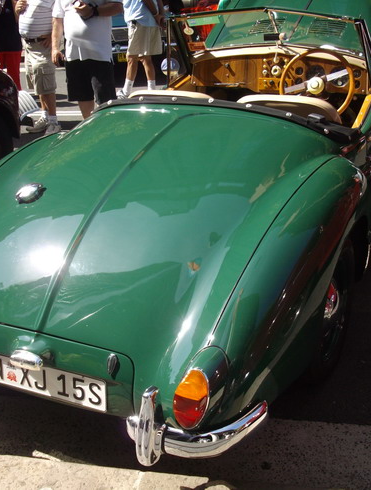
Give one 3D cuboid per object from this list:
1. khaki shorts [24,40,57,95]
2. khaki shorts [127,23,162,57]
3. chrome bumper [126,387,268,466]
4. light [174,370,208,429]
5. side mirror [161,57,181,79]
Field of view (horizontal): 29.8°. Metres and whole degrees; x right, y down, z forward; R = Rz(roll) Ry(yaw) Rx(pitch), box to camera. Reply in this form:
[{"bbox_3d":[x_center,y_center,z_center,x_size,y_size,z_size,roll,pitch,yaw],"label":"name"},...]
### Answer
[{"bbox_3d":[-1.480,-1.804,7.075,0.320,0.570,0.380,-20,29,-36],"label":"khaki shorts"},{"bbox_3d":[-0.506,-2.571,8.714,0.360,0.440,0.380,-13,25,-23],"label":"khaki shorts"},{"bbox_3d":[0.028,0.499,2.077,0.360,0.285,0.330,10,26,25],"label":"chrome bumper"},{"bbox_3d":[0.022,0.433,1.990,0.115,0.185,0.100,10,26,25],"label":"light"},{"bbox_3d":[-0.086,-1.036,4.080,0.107,0.110,0.055,0,24,7],"label":"side mirror"}]

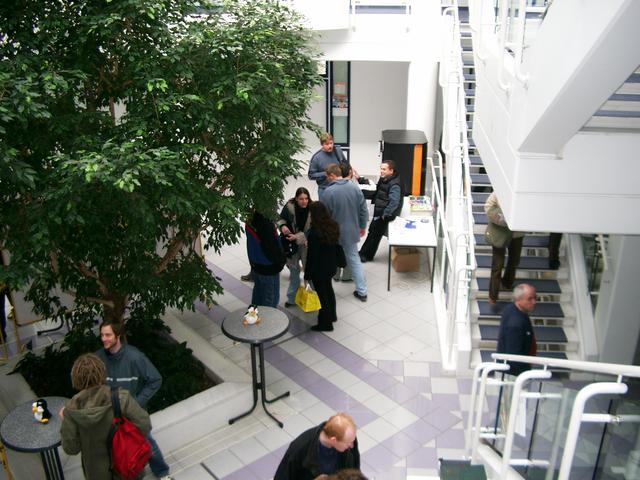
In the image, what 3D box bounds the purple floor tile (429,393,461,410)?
[{"bbox_3d":[1.368,1.754,7.385,0.300,0.010,0.300,2,24,4],"label":"purple floor tile"}]

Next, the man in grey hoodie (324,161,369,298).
[{"bbox_3d":[0.379,-0.097,9.572,0.580,1.770,0.580,-10,25,-19],"label":"man in grey hoodie"}]

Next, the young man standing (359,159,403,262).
[{"bbox_3d":[0.936,-0.443,10.456,0.620,1.660,0.520,-8,25,-16],"label":"young man standing"}]

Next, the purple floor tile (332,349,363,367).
[{"bbox_3d":[0.305,1.424,8.156,0.300,0.010,0.300,-19,30,-36],"label":"purple floor tile"}]

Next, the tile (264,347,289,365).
[{"bbox_3d":[-0.538,1.410,8.346,0.300,0.015,0.300,-19,30,-36],"label":"tile"}]

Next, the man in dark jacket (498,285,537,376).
[{"bbox_3d":[1.853,1.185,6.506,0.380,1.730,0.500,6,24,13],"label":"man in dark jacket"}]

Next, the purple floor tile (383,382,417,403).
[{"bbox_3d":[0.880,1.693,7.531,0.300,0.010,0.300,-19,30,-36],"label":"purple floor tile"}]

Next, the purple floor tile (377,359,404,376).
[{"bbox_3d":[0.837,1.515,8.098,0.302,0.010,0.302,1,24,5],"label":"purple floor tile"}]

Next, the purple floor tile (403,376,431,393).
[{"bbox_3d":[1.109,1.647,7.804,0.300,0.015,0.300,2,24,5],"label":"purple floor tile"}]

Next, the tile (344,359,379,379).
[{"bbox_3d":[0.509,1.530,8.078,0.302,0.010,0.302,-19,30,-35],"label":"tile"}]

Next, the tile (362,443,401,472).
[{"bbox_3d":[0.583,2.103,6.589,0.300,0.010,0.300,-19,30,-36],"label":"tile"}]

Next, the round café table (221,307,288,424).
[{"bbox_3d":[-0.628,1.342,7.179,0.710,1.090,0.710,-1,24,0],"label":"round café table"}]

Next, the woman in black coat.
[{"bbox_3d":[0.053,0.323,8.536,0.500,1.710,0.380,-17,28,-33],"label":"woman in black coat"}]

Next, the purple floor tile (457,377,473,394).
[{"bbox_3d":[1.716,1.661,7.735,0.302,0.010,0.302,1,24,5],"label":"purple floor tile"}]

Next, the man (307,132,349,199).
[{"bbox_3d":[0.136,-0.851,11.172,0.600,1.830,0.400,-9,26,-20],"label":"man"}]

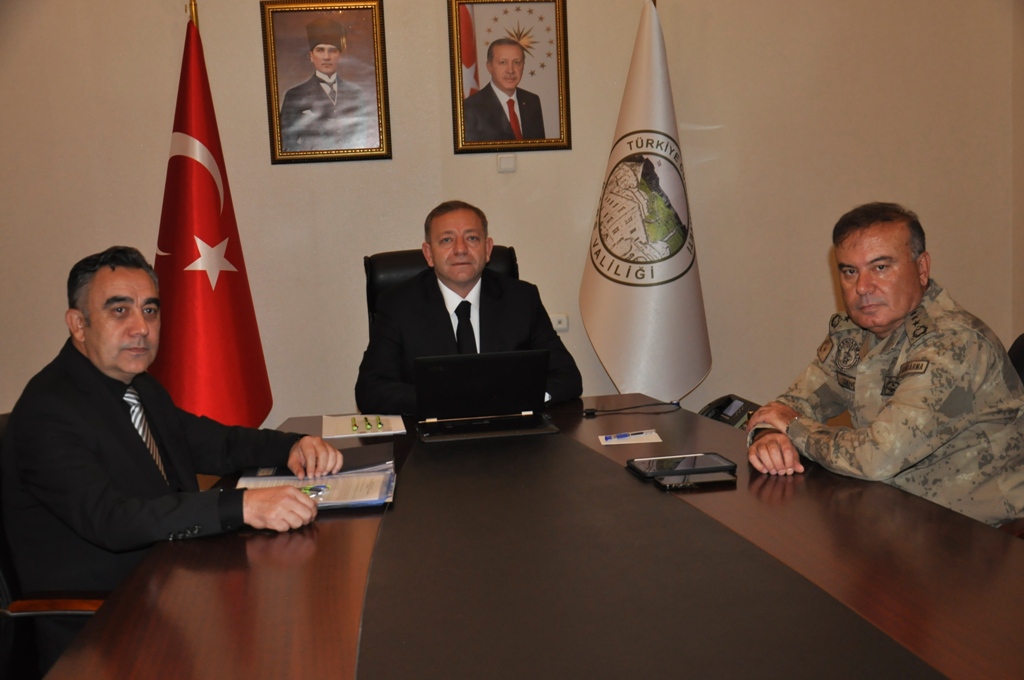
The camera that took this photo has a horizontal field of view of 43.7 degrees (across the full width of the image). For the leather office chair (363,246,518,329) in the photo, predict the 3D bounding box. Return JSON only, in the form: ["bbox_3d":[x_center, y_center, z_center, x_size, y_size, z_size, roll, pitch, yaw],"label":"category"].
[{"bbox_3d":[-0.125,0.329,3.749,0.620,1.165,0.680,-4,7,-11],"label":"leather office chair"}]

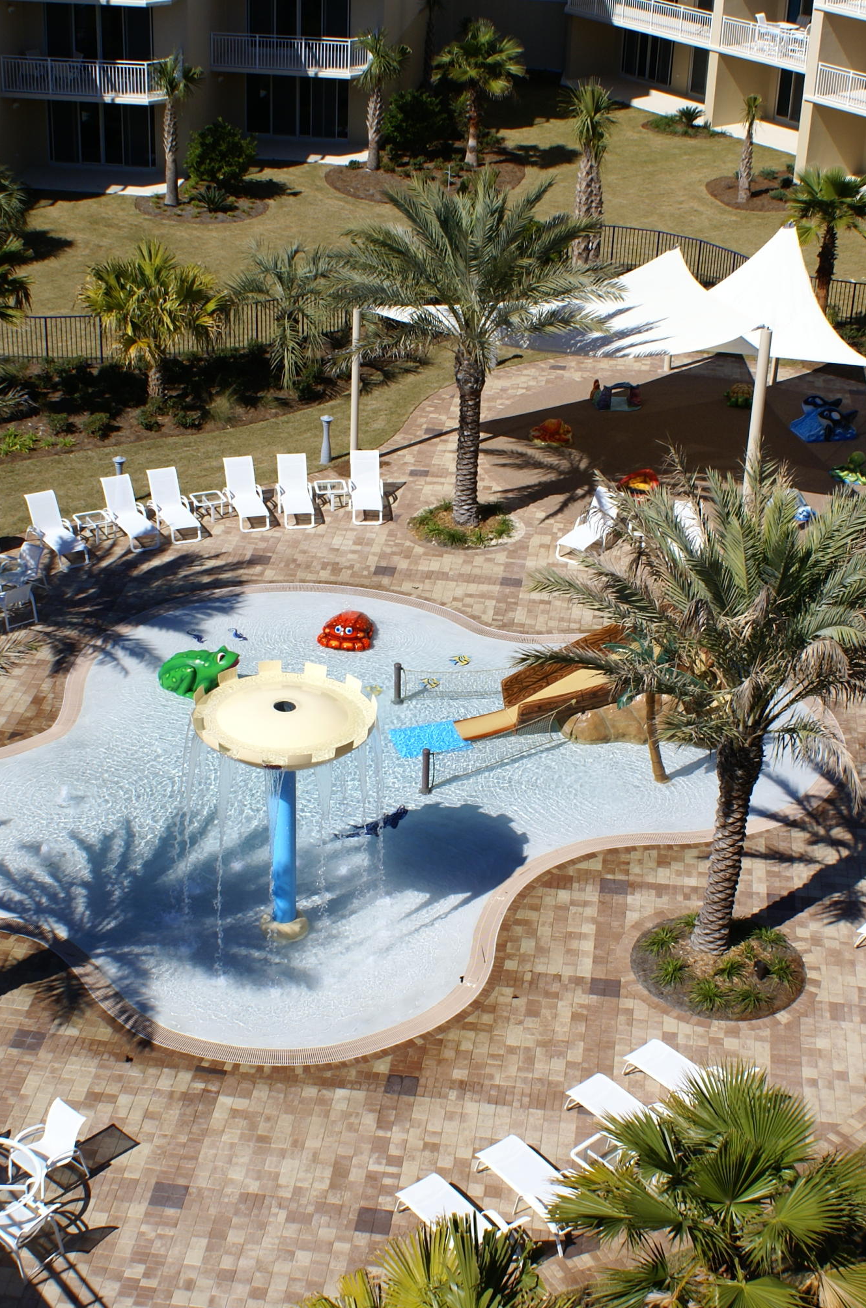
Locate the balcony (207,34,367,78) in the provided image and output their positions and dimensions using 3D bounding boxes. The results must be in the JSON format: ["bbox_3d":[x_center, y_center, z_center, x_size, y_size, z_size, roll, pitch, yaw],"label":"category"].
[{"bbox_3d":[-4.886,-21.462,69.609,5.635,1.308,2.516,4,27,4],"label":"balcony"}]

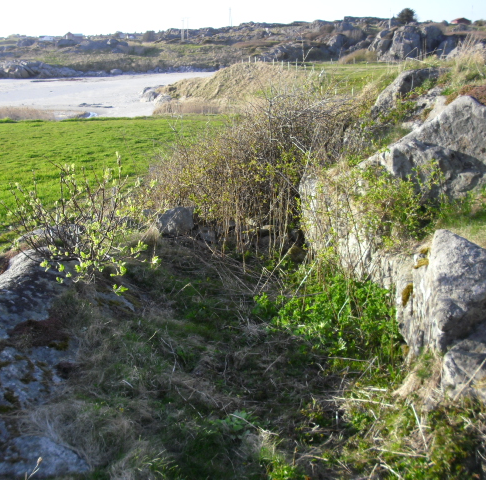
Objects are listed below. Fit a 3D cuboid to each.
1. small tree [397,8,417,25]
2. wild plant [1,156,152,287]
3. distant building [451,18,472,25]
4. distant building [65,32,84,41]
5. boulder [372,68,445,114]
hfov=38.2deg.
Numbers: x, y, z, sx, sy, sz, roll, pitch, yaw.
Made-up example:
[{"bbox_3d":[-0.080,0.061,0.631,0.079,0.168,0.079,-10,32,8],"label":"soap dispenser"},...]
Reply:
[{"bbox_3d":[47.908,-65.052,204.629,5.353,4.217,5.353,4,16,13],"label":"small tree"},{"bbox_3d":[-1.242,-0.172,5.355,0.968,0.885,0.920,-3,16,-12],"label":"wild plant"},{"bbox_3d":[93.926,-93.630,302.178,5.863,2.879,6.743,-2,16,-6],"label":"distant building"},{"bbox_3d":[-105.499,-127.156,440.002,10.563,5.207,7.922,-4,16,-13],"label":"distant building"},{"bbox_3d":[2.798,-2.535,11.916,1.189,0.725,1.070,4,16,13],"label":"boulder"}]

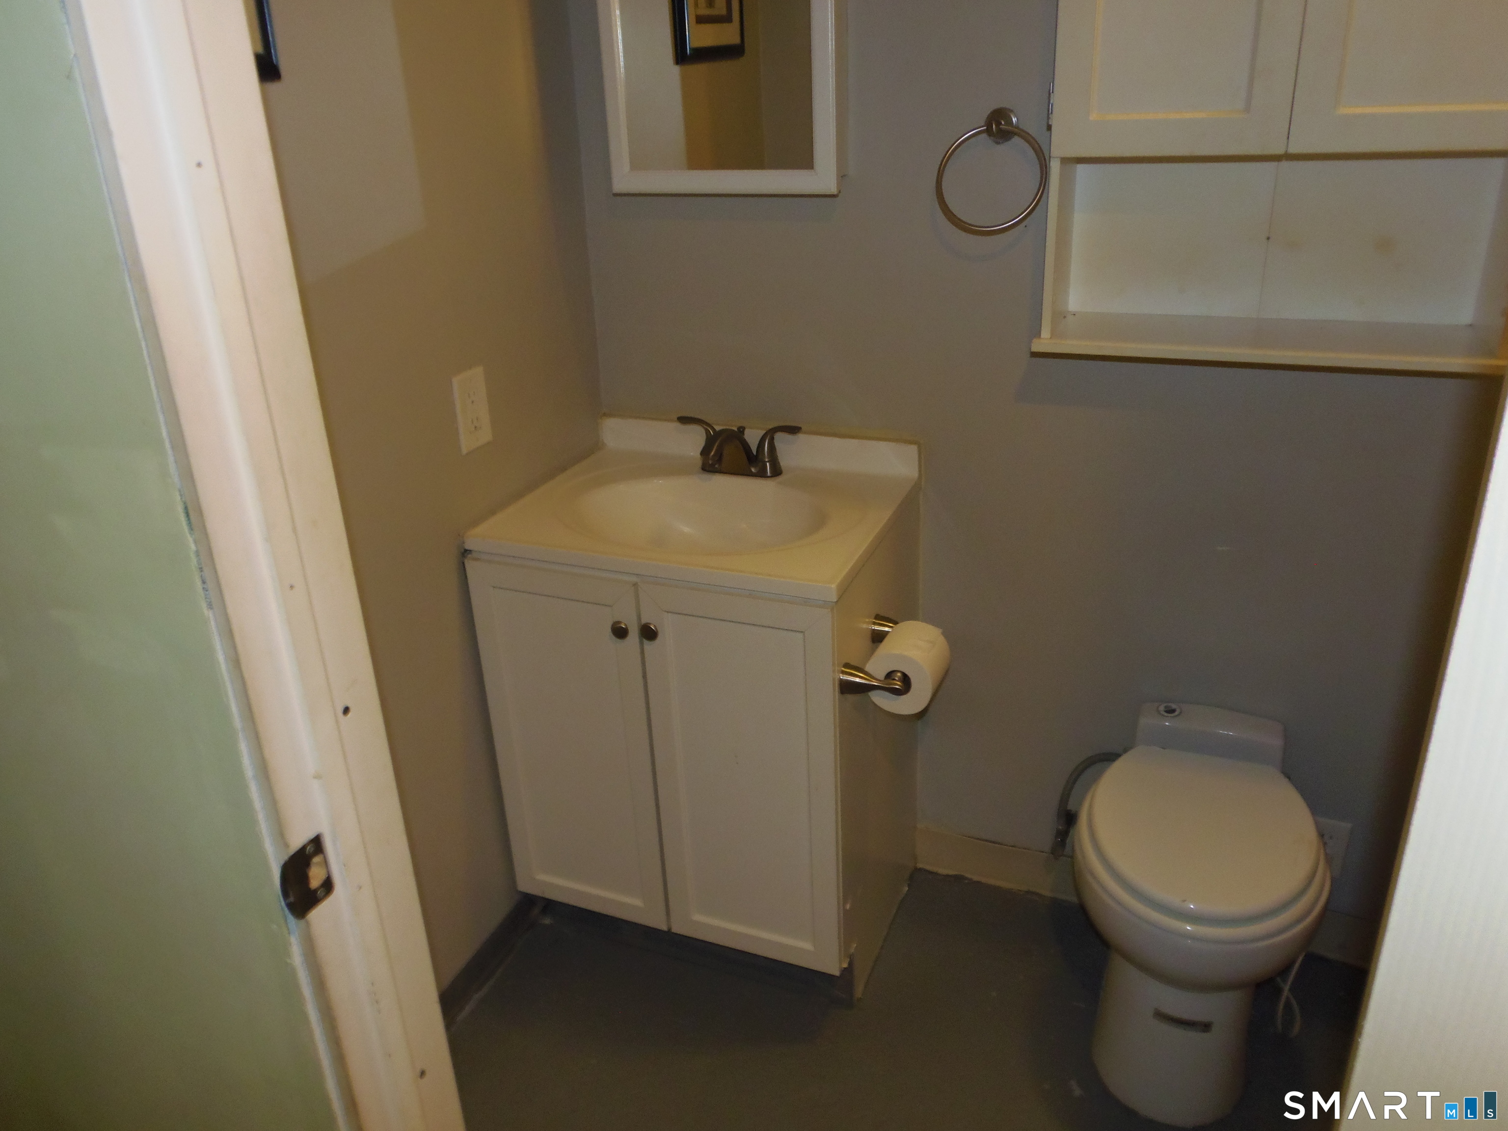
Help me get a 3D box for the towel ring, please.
[{"bbox_3d":[0.361,-0.592,1.576,0.165,0.180,0.065,7,26,21],"label":"towel ring"}]

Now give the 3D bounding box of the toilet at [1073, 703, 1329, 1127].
[{"bbox_3d":[0.709,0.564,1.705,0.370,0.475,0.484,7,26,21],"label":"toilet"}]

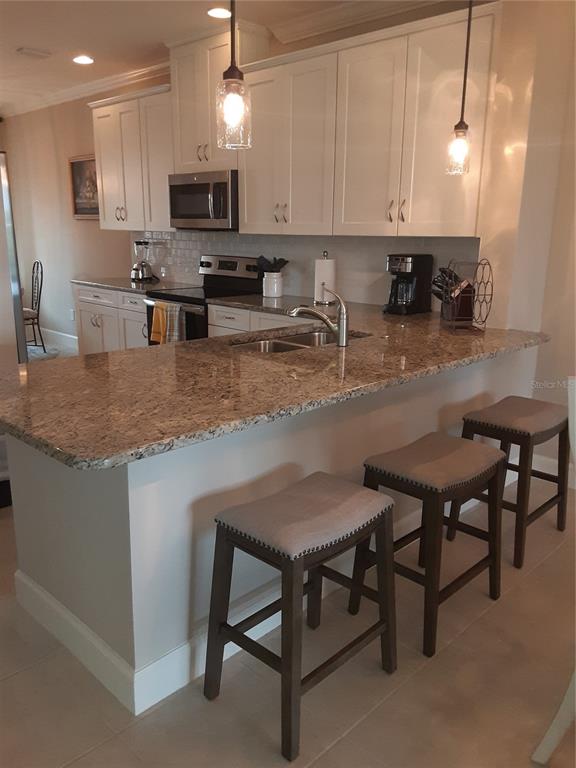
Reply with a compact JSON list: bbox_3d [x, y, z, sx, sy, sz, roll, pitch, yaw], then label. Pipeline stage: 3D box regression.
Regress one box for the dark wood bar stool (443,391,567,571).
[{"bbox_3d":[1.051,0.415,2.810,0.368,0.630,0.504,14,19,42],"label":"dark wood bar stool"}]

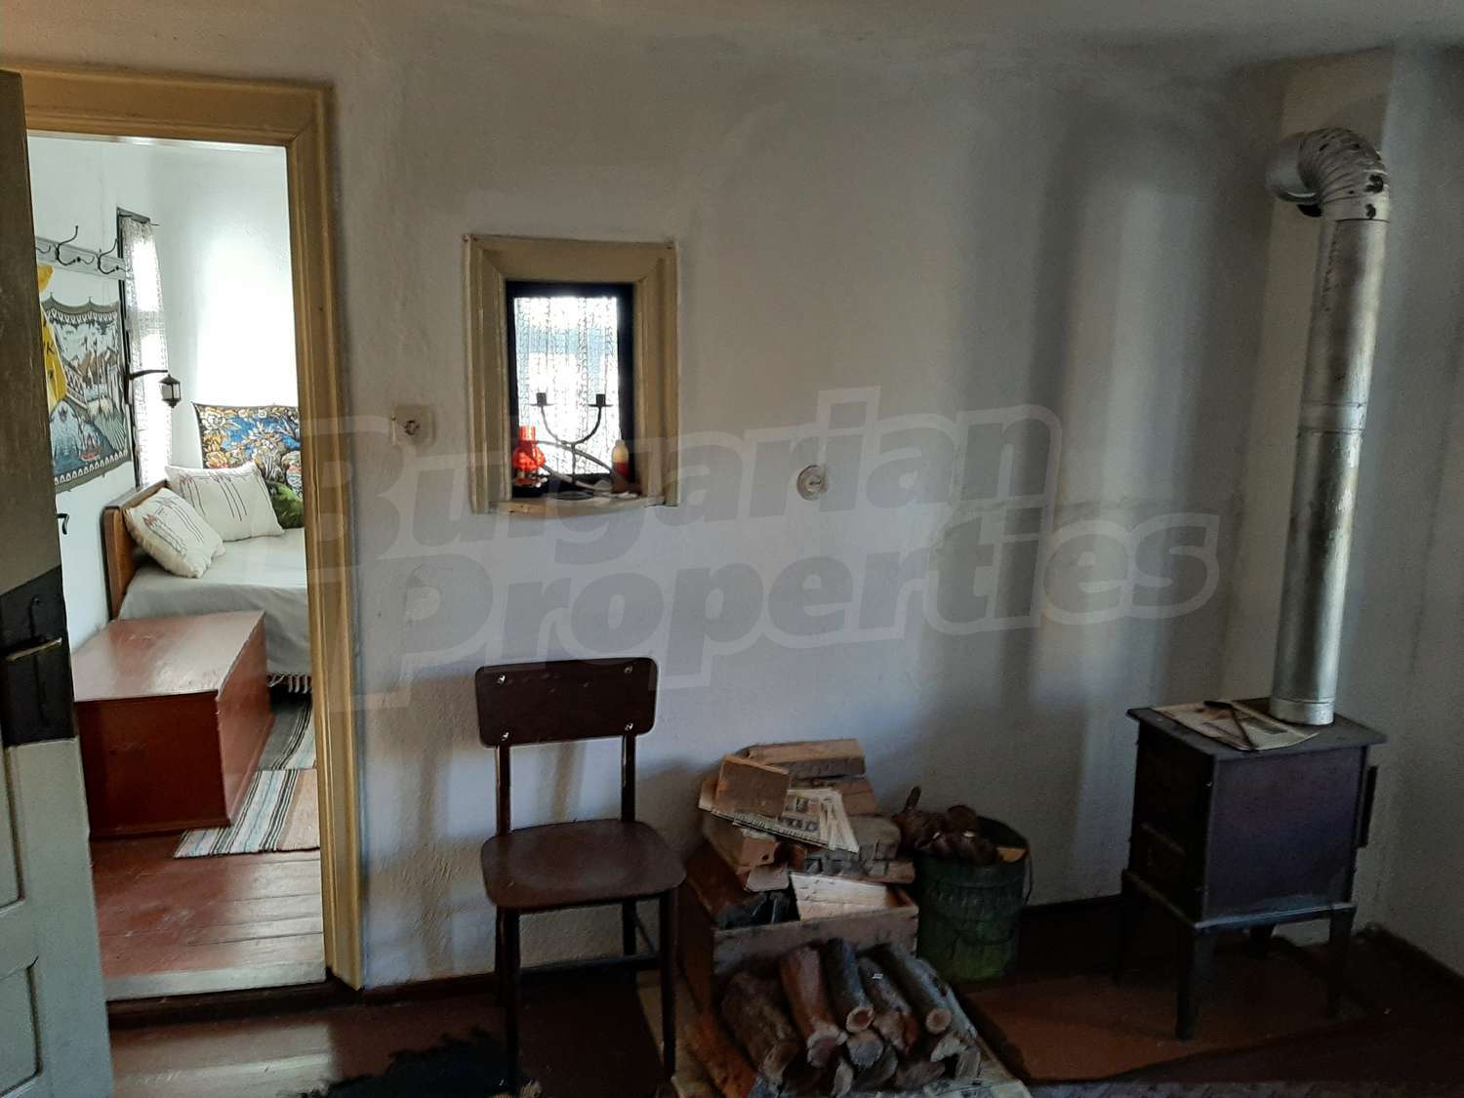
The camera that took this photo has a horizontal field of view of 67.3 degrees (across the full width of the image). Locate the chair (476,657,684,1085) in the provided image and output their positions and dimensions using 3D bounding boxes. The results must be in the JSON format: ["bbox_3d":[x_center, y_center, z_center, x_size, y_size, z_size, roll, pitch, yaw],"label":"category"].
[{"bbox_3d":[-0.324,0.681,2.368,0.418,0.812,0.435,-2,9,-15],"label":"chair"}]

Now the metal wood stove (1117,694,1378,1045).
[{"bbox_3d":[1.200,0.739,2.599,0.460,0.672,0.315,-1,9,-14],"label":"metal wood stove"}]

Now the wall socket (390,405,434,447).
[{"bbox_3d":[-0.682,-0.263,2.359,0.083,0.084,0.022,-2,9,-15],"label":"wall socket"}]

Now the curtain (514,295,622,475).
[{"bbox_3d":[-0.377,-0.380,2.535,0.249,0.413,0.030,-2,9,-15],"label":"curtain"}]

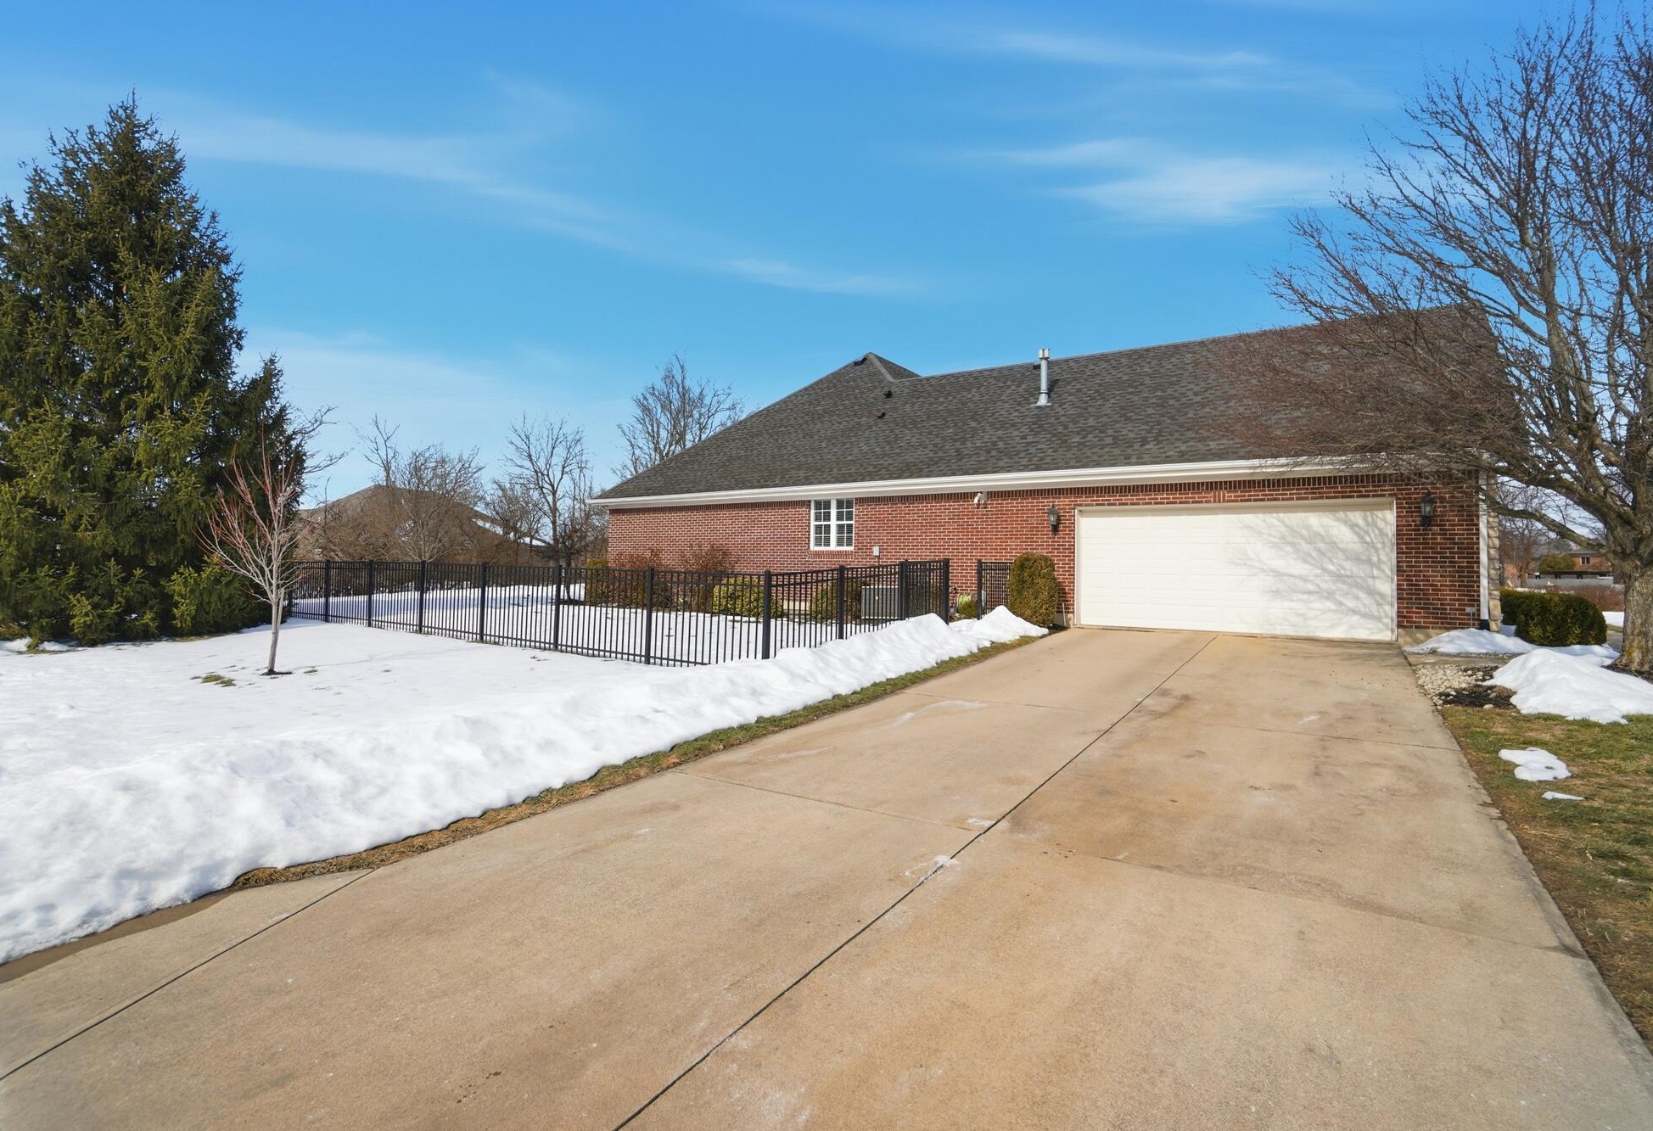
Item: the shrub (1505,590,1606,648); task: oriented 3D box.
[{"bbox_3d":[11.311,0.791,10.983,1.231,0.841,1.330,1,0,32],"label":"shrub"}]

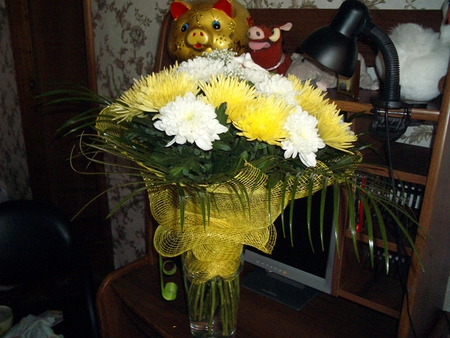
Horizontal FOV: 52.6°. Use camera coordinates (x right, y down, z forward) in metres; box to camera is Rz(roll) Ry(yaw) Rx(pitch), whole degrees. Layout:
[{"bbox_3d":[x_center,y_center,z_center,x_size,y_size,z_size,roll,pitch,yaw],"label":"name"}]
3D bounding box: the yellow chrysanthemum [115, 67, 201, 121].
[{"bbox_3d":[-0.122,-0.129,0.800,0.150,0.085,0.150,-25,25,0],"label":"yellow chrysanthemum"}]

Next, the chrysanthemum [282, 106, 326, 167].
[{"bbox_3d":[0.135,-0.055,0.775,0.102,0.055,0.102,45,39,0],"label":"chrysanthemum"}]

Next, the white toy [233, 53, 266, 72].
[{"bbox_3d":[0.080,-0.320,1.420,0.095,0.090,0.105,20,27,41],"label":"white toy"}]

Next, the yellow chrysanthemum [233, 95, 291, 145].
[{"bbox_3d":[0.063,-0.084,0.775,0.105,0.065,0.105,11,37,0],"label":"yellow chrysanthemum"}]

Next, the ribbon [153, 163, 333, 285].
[{"bbox_3d":[0.026,0.102,0.885,0.340,0.220,0.220,1,20,0],"label":"ribbon"}]

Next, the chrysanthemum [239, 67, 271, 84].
[{"bbox_3d":[0.062,-0.188,0.930,0.085,0.050,0.085,5,0,0],"label":"chrysanthemum"}]

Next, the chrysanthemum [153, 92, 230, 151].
[{"bbox_3d":[-0.055,-0.078,0.750,0.122,0.070,0.122,-9,41,0],"label":"chrysanthemum"}]

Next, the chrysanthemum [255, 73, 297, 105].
[{"bbox_3d":[0.096,-0.148,0.860,0.097,0.060,0.097,16,18,0],"label":"chrysanthemum"}]

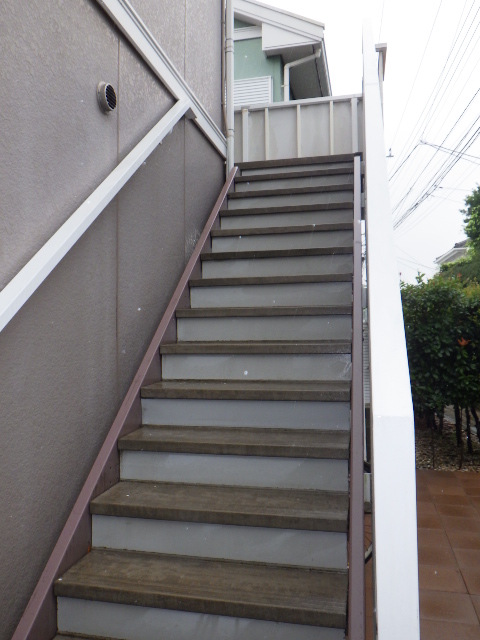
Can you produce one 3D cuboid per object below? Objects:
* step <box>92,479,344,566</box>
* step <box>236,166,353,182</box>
[{"bbox_3d":[-0.073,0.799,2.037,0.985,0.191,0.264,-1,0,14],"label":"step"},{"bbox_3d":[0.472,-1.194,4.456,0.994,0.055,0.280,-1,-2,13],"label":"step"}]

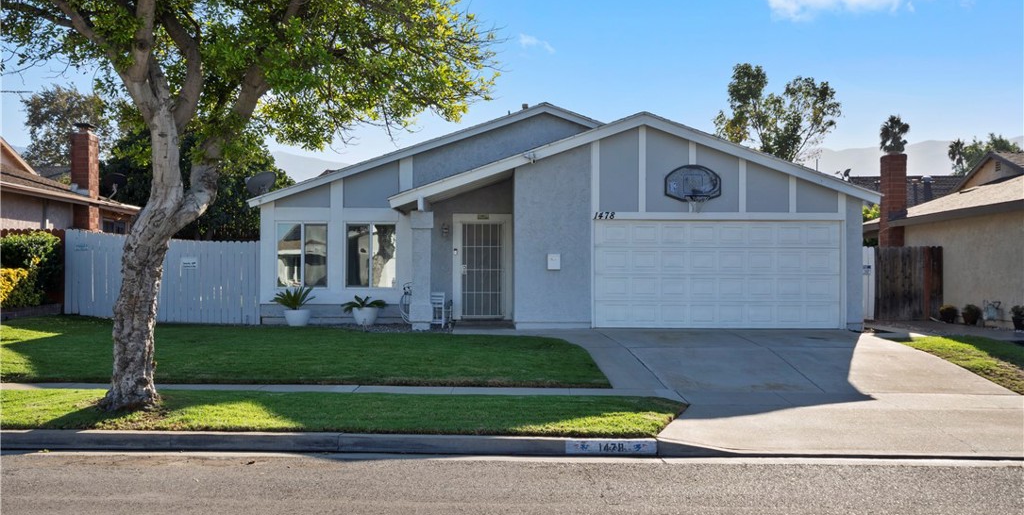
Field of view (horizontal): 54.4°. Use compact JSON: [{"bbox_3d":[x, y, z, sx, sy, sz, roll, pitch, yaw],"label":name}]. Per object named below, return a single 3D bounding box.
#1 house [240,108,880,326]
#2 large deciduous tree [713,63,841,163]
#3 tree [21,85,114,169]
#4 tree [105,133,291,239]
[{"bbox_3d":[1.050,-0.900,25.200,12.500,4.630,11.500,0,0,2],"label":"house"},{"bbox_3d":[11.200,-3.700,42.000,5.500,9.100,5.200,0,0,2],"label":"large deciduous tree"},{"bbox_3d":[-22.900,-4.000,52.000,5.800,9.800,5.600,0,0,2],"label":"tree"},{"bbox_3d":[-9.300,-1.350,30.500,6.200,5.300,5.600,0,0,2],"label":"tree"}]

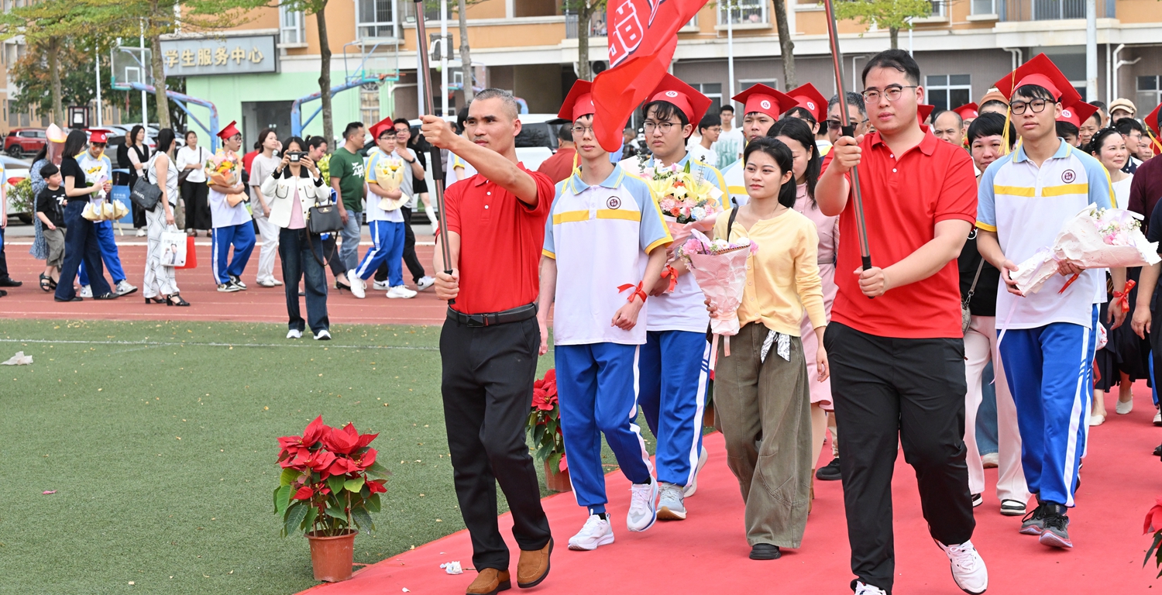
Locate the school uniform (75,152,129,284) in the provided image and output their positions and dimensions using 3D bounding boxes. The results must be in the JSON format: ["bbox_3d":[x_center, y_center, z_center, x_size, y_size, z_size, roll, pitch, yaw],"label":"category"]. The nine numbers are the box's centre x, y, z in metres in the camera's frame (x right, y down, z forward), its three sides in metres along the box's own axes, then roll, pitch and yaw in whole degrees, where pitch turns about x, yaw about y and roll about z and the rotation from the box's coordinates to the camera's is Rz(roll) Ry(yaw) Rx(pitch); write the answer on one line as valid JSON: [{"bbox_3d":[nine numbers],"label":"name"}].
[{"bbox_3d":[-4.885,-0.787,23.047,0.540,1.390,0.460,-5,5,-38],"label":"school uniform"}]

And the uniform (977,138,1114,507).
[{"bbox_3d":[1.725,0.091,8.375,0.500,1.370,0.370,0,5,13],"label":"uniform"}]

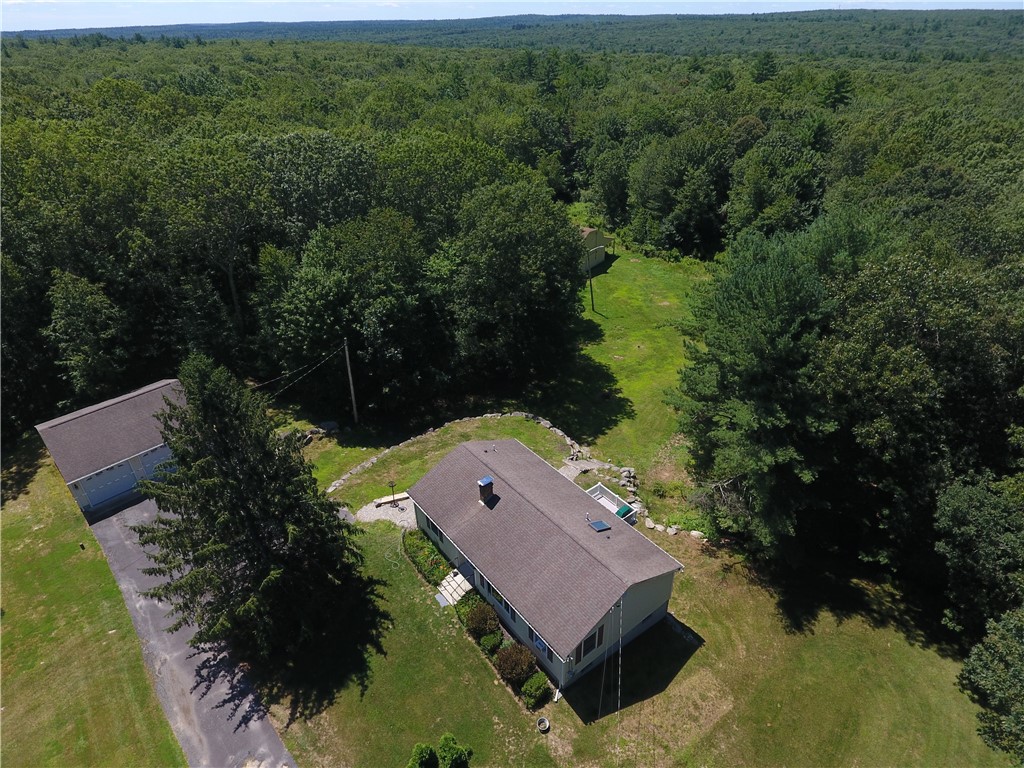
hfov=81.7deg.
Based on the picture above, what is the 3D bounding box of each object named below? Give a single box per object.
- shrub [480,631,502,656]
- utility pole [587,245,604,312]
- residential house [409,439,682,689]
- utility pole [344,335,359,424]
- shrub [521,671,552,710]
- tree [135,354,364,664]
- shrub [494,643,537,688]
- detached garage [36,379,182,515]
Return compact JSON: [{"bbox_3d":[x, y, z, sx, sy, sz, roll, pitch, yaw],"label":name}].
[{"bbox_3d":[-1.085,13.910,31.680,1.180,1.170,1.180,-1,31,1],"label":"shrub"},{"bbox_3d":[10.133,-12.165,69.073,2.100,7.876,0.350,-8,31,4],"label":"utility pole"},{"bbox_3d":[1.366,9.273,35.899,8.823,5.700,15.000,-23,37,-31],"label":"residential house"},{"bbox_3d":[-13.037,-0.130,47.976,0.320,8.136,0.320,1,31,-2],"label":"utility pole"},{"bbox_3d":[1.175,15.100,29.450,1.450,1.400,1.450,-1,31,1],"label":"shrub"},{"bbox_3d":[-13.166,5.997,29.568,10.800,16.800,11.000,-23,37,-31],"label":"tree"},{"bbox_3d":[0.179,14.380,30.300,2.030,1.750,2.030,-1,31,1],"label":"shrub"},{"bbox_3d":[-28.869,3.377,44.050,9.550,4.533,9.119,27,41,38],"label":"detached garage"}]

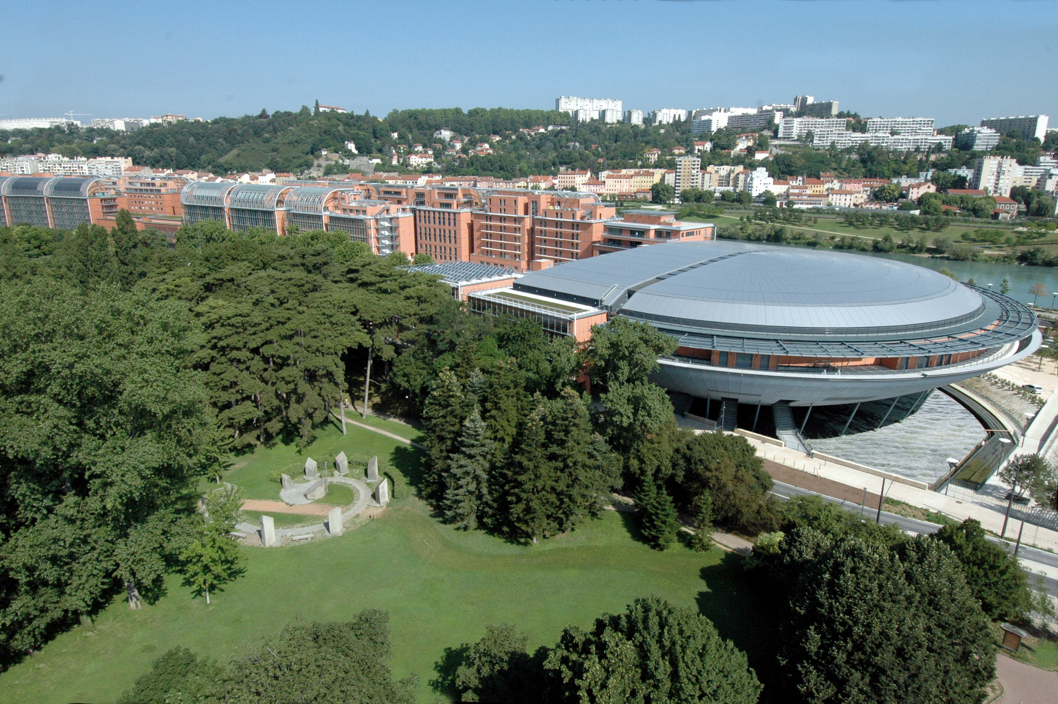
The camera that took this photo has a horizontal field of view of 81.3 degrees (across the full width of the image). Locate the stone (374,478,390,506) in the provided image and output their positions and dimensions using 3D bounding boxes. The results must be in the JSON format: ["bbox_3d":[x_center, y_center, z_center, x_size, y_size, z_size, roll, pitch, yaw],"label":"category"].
[{"bbox_3d":[-19.241,17.935,80.161,1.150,3.300,1.900,-12,20,-35],"label":"stone"}]

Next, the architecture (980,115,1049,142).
[{"bbox_3d":[597.520,-272.680,762.000,13.500,32.000,74.000,-2,16,-8],"label":"architecture"}]

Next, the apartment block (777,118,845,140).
[{"bbox_3d":[292.710,-231.350,640.000,63.000,22.000,14.000,2,16,6],"label":"apartment block"}]

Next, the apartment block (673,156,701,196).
[{"bbox_3d":[134.198,-145.778,522.274,20.000,37.000,14.000,2,17,8],"label":"apartment block"}]

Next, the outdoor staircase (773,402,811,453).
[{"bbox_3d":[42.385,11.895,99.279,3.100,3.300,13.300,3,17,10],"label":"outdoor staircase"}]

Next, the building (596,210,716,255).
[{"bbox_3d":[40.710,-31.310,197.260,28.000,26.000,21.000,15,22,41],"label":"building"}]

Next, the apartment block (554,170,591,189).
[{"bbox_3d":[43.474,-164.680,595.000,29.000,19.000,11.500,6,17,19],"label":"apartment block"}]

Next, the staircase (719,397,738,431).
[{"bbox_3d":[33.544,10.443,103.836,2.800,3.600,6.200,6,18,20],"label":"staircase"}]

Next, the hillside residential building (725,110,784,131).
[{"bbox_3d":[297.348,-302.613,813.432,14.000,21.000,77.000,-10,20,-28],"label":"hillside residential building"}]

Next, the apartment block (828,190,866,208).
[{"bbox_3d":[246.430,-118.920,478.000,23.500,13.600,11.500,2,16,8],"label":"apartment block"}]

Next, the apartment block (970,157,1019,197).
[{"bbox_3d":[368.900,-138.230,488.000,23.500,32.000,11.500,1,16,3],"label":"apartment block"}]

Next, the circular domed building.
[{"bbox_3d":[42.044,-7.942,122.855,93.668,23.235,93.668,6,18,18],"label":"circular domed building"}]

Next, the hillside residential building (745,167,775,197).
[{"bbox_3d":[201.360,-147.140,538.000,18.500,26.000,13.500,-1,16,-4],"label":"hillside residential building"}]

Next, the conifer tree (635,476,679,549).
[{"bbox_3d":[15.680,19.000,75.000,5.000,9.500,5.000,0,16,0],"label":"conifer tree"}]

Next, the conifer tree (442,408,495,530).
[{"bbox_3d":[-6.451,12.276,66.432,5.400,13.300,5.400,0,17,0],"label":"conifer tree"}]

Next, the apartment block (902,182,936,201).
[{"bbox_3d":[284.672,-116.408,445.667,12.100,12.800,11.700,1,17,5],"label":"apartment block"}]

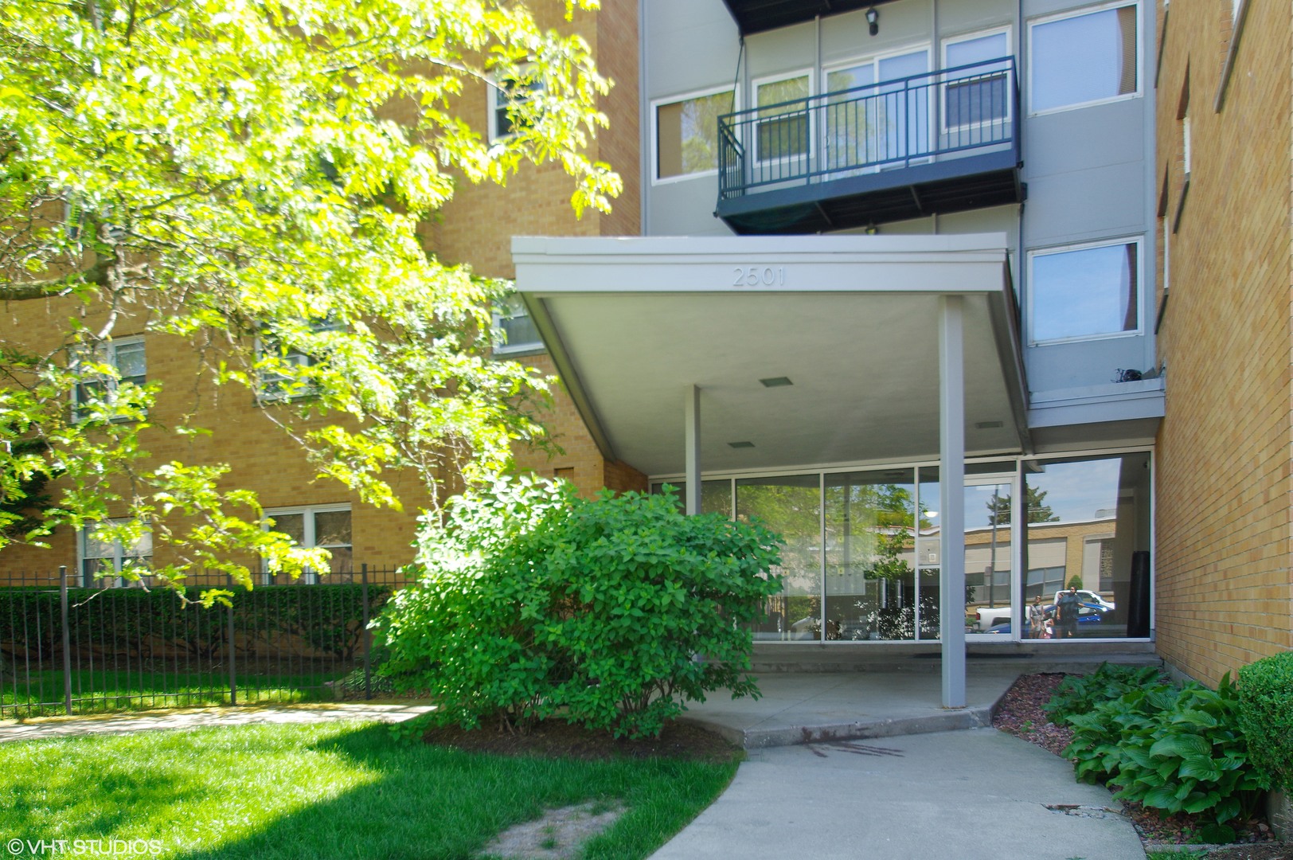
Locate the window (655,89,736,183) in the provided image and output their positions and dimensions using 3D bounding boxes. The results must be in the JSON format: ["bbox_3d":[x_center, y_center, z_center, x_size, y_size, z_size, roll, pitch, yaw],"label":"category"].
[{"bbox_3d":[0.686,-4.107,13.498,1.331,1.182,0.100,-3,-3,21],"label":"window"}]

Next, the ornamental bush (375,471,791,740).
[{"bbox_3d":[-0.476,1.309,7.300,2.800,1.900,2.000,-2,-3,6],"label":"ornamental bush"}]

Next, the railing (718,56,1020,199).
[{"bbox_3d":[2.791,-3.605,12.312,3.604,1.120,1.050,-3,-3,21],"label":"railing"}]

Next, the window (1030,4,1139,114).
[{"bbox_3d":[5.313,-4.503,11.770,1.269,1.181,0.100,-3,-3,21],"label":"window"}]

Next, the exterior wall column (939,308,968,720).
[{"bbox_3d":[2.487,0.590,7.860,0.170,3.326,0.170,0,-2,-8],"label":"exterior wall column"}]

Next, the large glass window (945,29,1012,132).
[{"bbox_3d":[4.160,-4.402,12.200,0.845,1.199,0.100,-3,-3,21],"label":"large glass window"}]

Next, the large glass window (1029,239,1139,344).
[{"bbox_3d":[5.323,-1.670,11.767,1.292,1.183,0.100,-3,-3,21],"label":"large glass window"}]

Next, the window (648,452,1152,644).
[{"bbox_3d":[3.029,1.618,12.623,6.439,2.320,0.140,-3,-3,21],"label":"window"}]

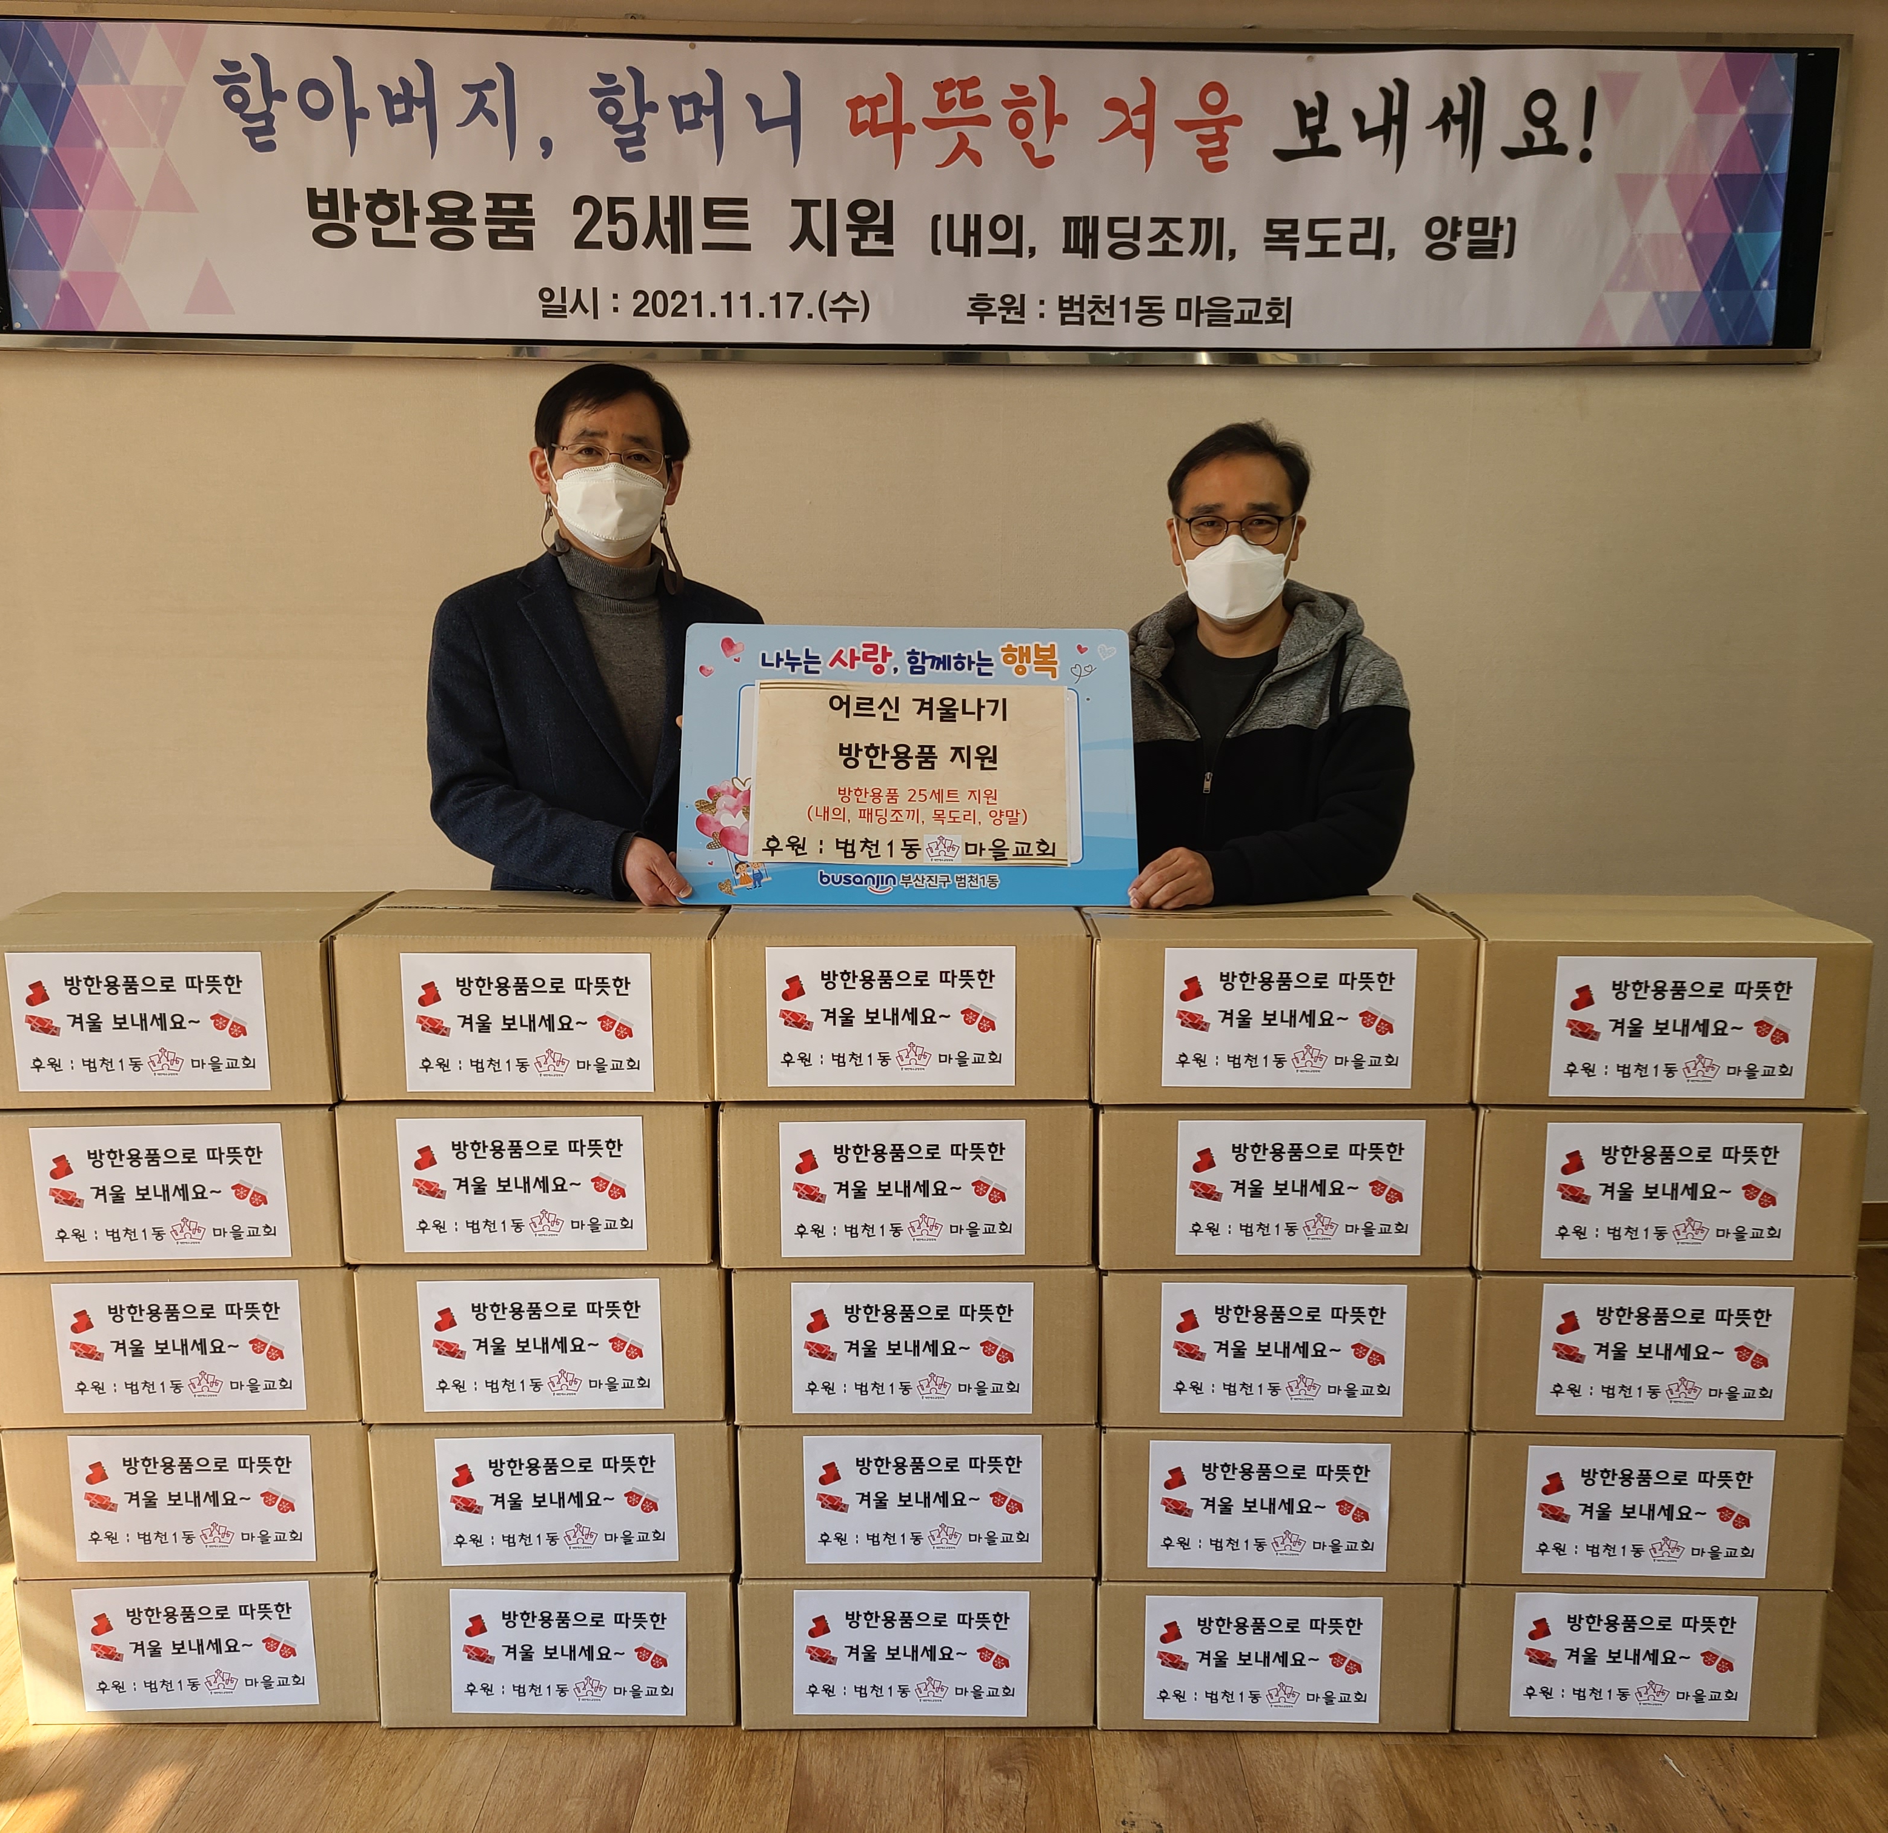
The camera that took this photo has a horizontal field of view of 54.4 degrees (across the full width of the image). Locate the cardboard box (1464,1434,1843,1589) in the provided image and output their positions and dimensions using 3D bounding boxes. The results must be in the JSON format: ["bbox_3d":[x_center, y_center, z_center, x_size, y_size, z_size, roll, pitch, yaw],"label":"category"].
[{"bbox_3d":[0.873,0.698,2.417,0.446,0.201,0.345,0,11,2],"label":"cardboard box"}]

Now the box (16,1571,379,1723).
[{"bbox_3d":[-0.940,0.896,2.486,0.446,0.201,0.345,0,11,0],"label":"box"}]

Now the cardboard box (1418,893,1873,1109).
[{"bbox_3d":[0.866,0.099,2.335,0.446,0.201,0.345,0,11,2],"label":"cardboard box"}]

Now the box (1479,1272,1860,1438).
[{"bbox_3d":[0.872,0.499,2.385,0.446,0.201,0.345,0,11,2],"label":"box"}]

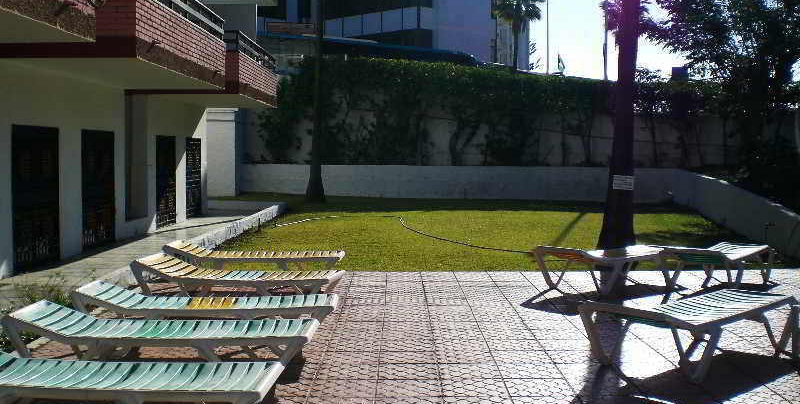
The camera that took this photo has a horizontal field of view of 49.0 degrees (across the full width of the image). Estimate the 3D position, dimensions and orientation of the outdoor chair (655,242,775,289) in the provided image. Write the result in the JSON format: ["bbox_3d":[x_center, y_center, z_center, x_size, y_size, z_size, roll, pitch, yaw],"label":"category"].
[{"bbox_3d":[3.540,0.682,9.732,0.650,0.480,1.906,2,4,38],"label":"outdoor chair"}]

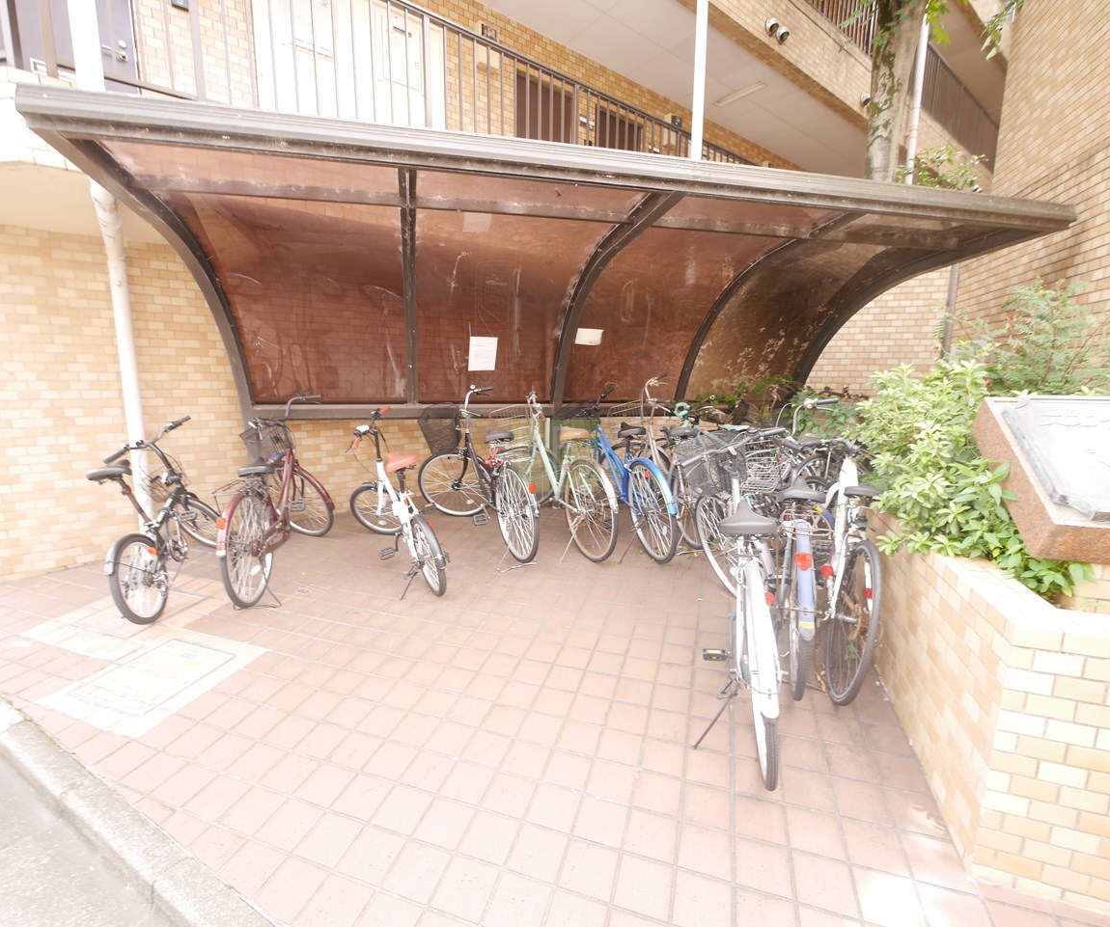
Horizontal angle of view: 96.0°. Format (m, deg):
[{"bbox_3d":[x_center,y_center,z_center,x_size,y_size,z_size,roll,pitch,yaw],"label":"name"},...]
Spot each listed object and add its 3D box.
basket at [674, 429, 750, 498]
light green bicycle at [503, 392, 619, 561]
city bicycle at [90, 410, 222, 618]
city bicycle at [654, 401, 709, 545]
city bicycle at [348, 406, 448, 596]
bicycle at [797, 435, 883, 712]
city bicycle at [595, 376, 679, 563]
[{"bbox_3d":[0.817,0.005,2.620,0.340,0.250,0.280,-5,13,-23],"label":"basket"},{"bbox_3d":[-0.018,0.034,3.807,0.570,1.060,1.760,-6,13,-24],"label":"light green bicycle"},{"bbox_3d":[-2.427,0.280,3.094,0.550,1.000,1.460,-7,13,-16],"label":"city bicycle"},{"bbox_3d":[0.888,-0.062,4.104,0.570,1.080,1.780,-4,12,-9],"label":"city bicycle"},{"bbox_3d":[-1.032,0.208,3.293,0.520,1.000,1.500,-10,15,-32],"label":"city bicycle"},{"bbox_3d":[1.415,0.373,2.512,0.580,0.990,1.730,7,13,19],"label":"bicycle"},{"bbox_3d":[0.468,0.016,3.837,0.570,1.070,1.800,-6,13,-16],"label":"city bicycle"}]

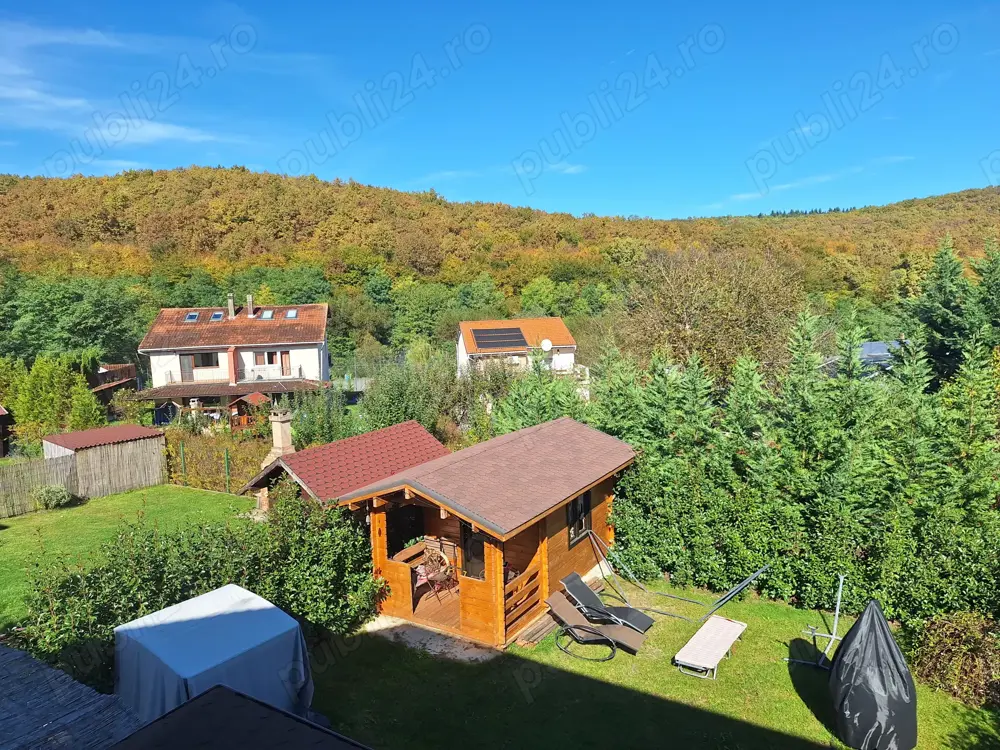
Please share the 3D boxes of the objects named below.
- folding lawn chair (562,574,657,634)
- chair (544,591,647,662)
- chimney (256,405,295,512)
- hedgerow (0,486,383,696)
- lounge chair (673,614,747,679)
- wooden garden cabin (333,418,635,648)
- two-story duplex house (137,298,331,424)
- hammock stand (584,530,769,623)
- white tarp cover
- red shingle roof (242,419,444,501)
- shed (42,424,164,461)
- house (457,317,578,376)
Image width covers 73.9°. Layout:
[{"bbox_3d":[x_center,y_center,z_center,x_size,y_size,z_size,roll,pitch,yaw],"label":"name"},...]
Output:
[{"bbox_3d":[1.898,4.166,11.761,1.619,0.930,0.660,3,8,34],"label":"folding lawn chair"},{"bbox_3d":[1.608,4.274,11.198,1.636,0.851,0.660,2,8,30],"label":"chair"},{"bbox_3d":[-6.136,2.354,18.240,0.800,2.987,0.850,3,8,31],"label":"chimney"},{"bbox_3d":[-5.109,3.829,12.072,5.575,1.750,1.500,-5,7,-29],"label":"hedgerow"},{"bbox_3d":[3.905,4.967,12.138,0.678,0.260,1.852,3,8,37],"label":"lounge chair"},{"bbox_3d":[0.056,2.888,13.887,3.716,2.974,6.031,3,8,31],"label":"wooden garden cabin"},{"bbox_3d":[-21.322,-2.036,55.738,14.200,9.550,13.300,-2,7,-10],"label":"two-story duplex house"},{"bbox_3d":[3.292,3.878,12.661,3.350,1.200,0.850,3,8,31],"label":"hammock stand"},{"bbox_3d":[-4.144,4.276,9.599,2.120,1.380,1.820,4,8,39],"label":"white tarp cover"},{"bbox_3d":[-3.616,2.014,16.696,2.467,0.989,5.110,2,7,28],"label":"red shingle roof"},{"bbox_3d":[-14.913,3.276,25.321,2.427,2.004,3.275,2,7,34],"label":"shed"},{"bbox_3d":[1.316,-2.025,69.314,10.590,7.363,10.800,-3,6,-10],"label":"house"}]

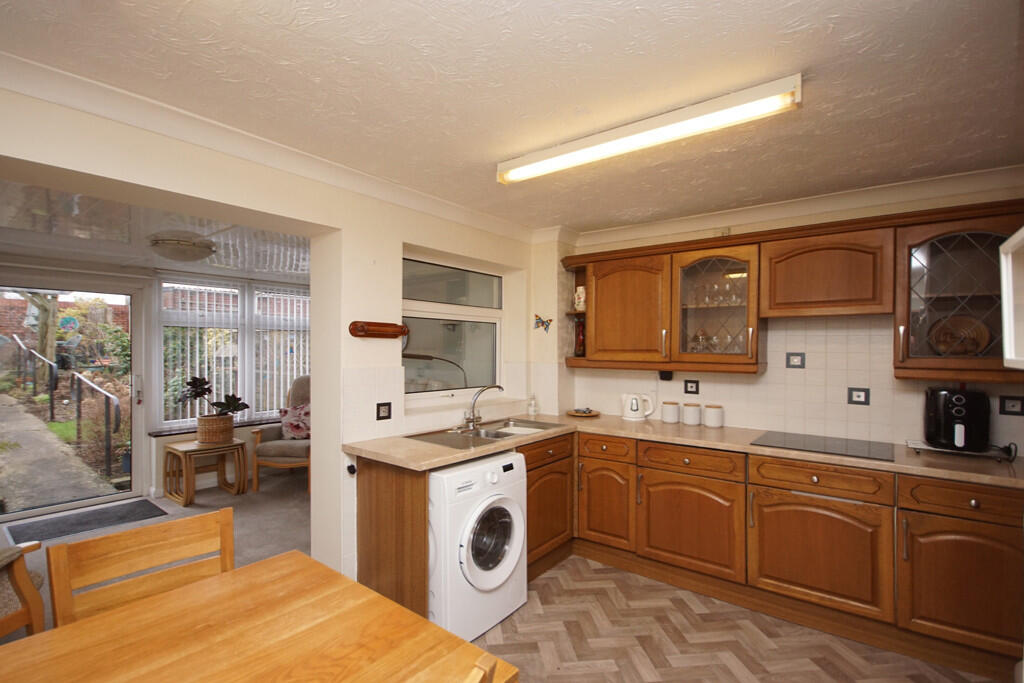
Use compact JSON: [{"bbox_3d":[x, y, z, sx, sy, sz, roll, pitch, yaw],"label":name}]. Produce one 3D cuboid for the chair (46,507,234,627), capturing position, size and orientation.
[{"bbox_3d":[-0.938,1.010,1.215,0.440,0.900,0.500,0,0,-44],"label":"chair"}]

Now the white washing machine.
[{"bbox_3d":[-0.308,1.043,2.491,0.580,0.845,0.600,0,0,39],"label":"white washing machine"}]

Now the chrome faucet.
[{"bbox_3d":[-0.174,0.424,2.929,0.240,0.290,0.140,0,-1,28],"label":"chrome faucet"}]

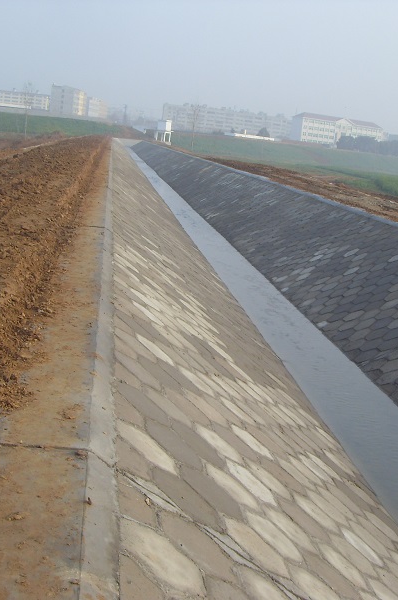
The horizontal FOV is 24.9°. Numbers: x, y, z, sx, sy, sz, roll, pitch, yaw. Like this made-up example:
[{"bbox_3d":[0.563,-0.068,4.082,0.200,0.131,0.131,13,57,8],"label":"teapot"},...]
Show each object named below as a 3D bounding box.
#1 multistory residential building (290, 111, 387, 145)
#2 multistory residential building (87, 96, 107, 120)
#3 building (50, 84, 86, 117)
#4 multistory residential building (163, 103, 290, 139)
[{"bbox_3d":[73.285,-88.365,473.462,49.000,17.000,12.000,2,11,-23],"label":"multistory residential building"},{"bbox_3d":[-71.041,-124.559,587.960,12.000,14.500,48.000,7,11,5],"label":"multistory residential building"},{"bbox_3d":[-75.684,-115.249,527.748,12.800,17.000,38.000,7,11,4],"label":"building"},{"bbox_3d":[22.250,-144.611,736.163,104.000,21.000,13.000,4,11,-13],"label":"multistory residential building"}]

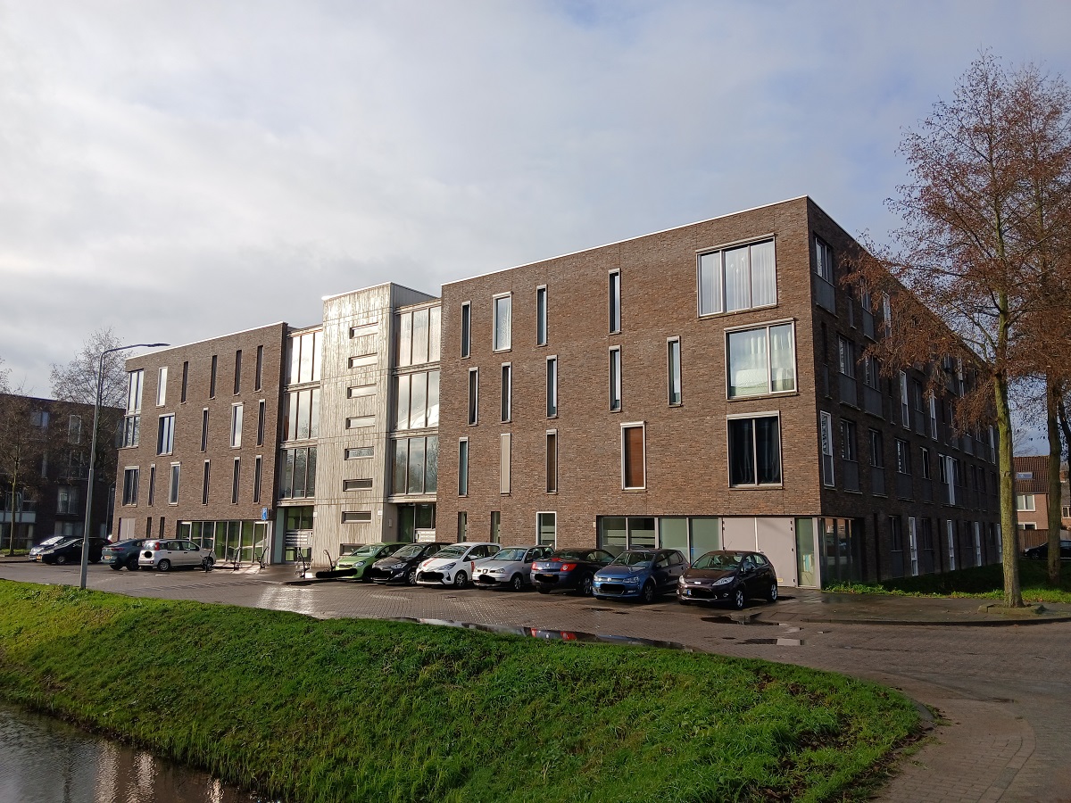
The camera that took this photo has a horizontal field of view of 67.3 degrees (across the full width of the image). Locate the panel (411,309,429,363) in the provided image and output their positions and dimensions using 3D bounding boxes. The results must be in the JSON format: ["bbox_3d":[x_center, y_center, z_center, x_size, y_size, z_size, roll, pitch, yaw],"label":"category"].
[{"bbox_3d":[-5.439,-3.048,37.928,1.150,2.600,0.080,-6,-11,37],"label":"panel"}]

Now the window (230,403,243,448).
[{"bbox_3d":[-16.551,1.354,44.695,1.053,2.518,0.150,-6,-11,37],"label":"window"}]

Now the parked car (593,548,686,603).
[{"bbox_3d":[3.270,5.244,24.463,1.690,1.470,3.970,-6,-11,36],"label":"parked car"}]

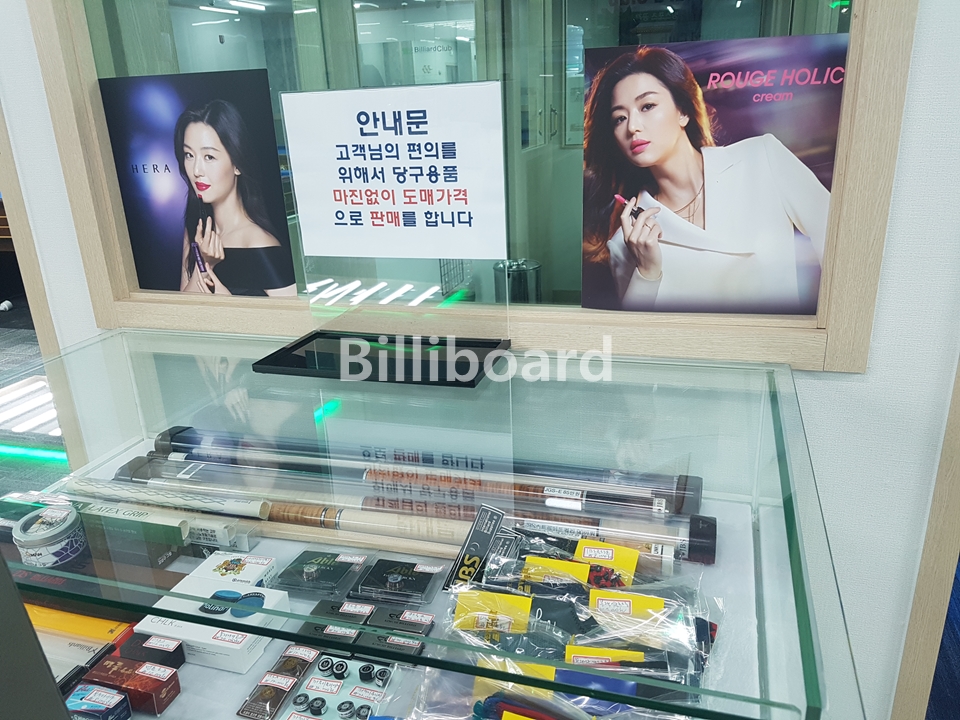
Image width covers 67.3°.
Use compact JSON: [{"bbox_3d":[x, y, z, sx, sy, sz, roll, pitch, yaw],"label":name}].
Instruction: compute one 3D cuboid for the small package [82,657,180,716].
[{"bbox_3d":[-0.309,0.290,0.643,0.076,0.024,0.029,3,20,17],"label":"small package"}]

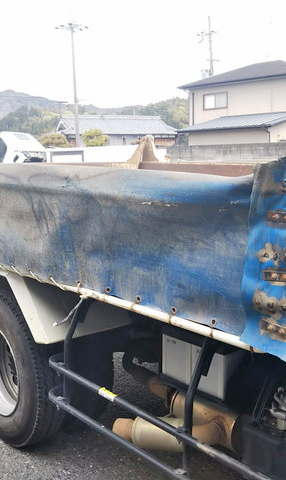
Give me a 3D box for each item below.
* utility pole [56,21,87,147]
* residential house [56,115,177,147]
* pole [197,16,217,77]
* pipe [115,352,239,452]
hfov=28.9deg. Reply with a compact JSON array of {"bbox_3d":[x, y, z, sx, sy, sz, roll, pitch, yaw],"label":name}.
[{"bbox_3d":[-4.320,-8.763,36.113,2.000,10.333,0.900,-1,8,0],"label":"utility pole"},{"bbox_3d":[-2.628,-8.484,50.737,11.000,5.591,7.000,-5,9,-24],"label":"residential house"},{"bbox_3d":[4.992,-10.636,41.939,1.600,11.969,0.900,-1,8,0],"label":"pole"},{"bbox_3d":[0.136,0.717,2.369,0.340,0.330,0.680,-8,11,-40],"label":"pipe"}]

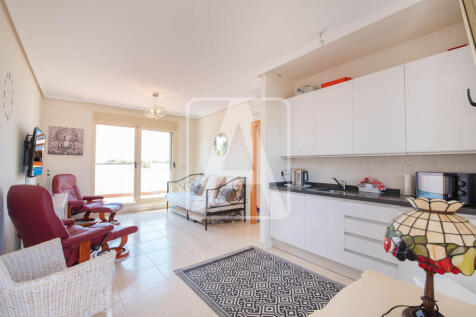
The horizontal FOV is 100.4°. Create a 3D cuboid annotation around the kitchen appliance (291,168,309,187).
[{"bbox_3d":[0.885,0.277,2.887,0.245,0.255,0.175,-1,-1,28],"label":"kitchen appliance"}]

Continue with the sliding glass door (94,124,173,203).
[{"bbox_3d":[-2.639,0.175,5.208,1.850,1.950,0.100,1,-2,-40],"label":"sliding glass door"}]

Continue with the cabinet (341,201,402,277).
[{"bbox_3d":[1.558,0.833,2.218,0.550,0.706,0.476,1,-2,-40],"label":"cabinet"}]

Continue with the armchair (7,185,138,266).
[{"bbox_3d":[-1.851,0.821,2.346,0.806,1.058,1.068,-1,-1,30],"label":"armchair"}]

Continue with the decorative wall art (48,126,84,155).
[{"bbox_3d":[-3.685,-0.367,4.277,0.572,0.585,0.030,1,-2,-40],"label":"decorative wall art"}]

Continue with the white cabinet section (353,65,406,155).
[{"bbox_3d":[1.683,-0.508,2.328,0.310,0.910,0.494,1,-2,-40],"label":"white cabinet section"}]

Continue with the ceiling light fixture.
[{"bbox_3d":[-1.680,-1.070,4.000,0.400,0.527,0.400,1,-2,-40],"label":"ceiling light fixture"}]

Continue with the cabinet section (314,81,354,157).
[{"bbox_3d":[1.365,-0.500,2.704,0.310,0.910,0.491,1,-2,-40],"label":"cabinet section"}]

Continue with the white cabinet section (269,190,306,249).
[{"bbox_3d":[0.883,0.823,2.930,0.550,0.713,0.567,1,-1,-40],"label":"white cabinet section"}]

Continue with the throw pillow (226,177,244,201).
[{"bbox_3d":[-0.114,0.642,4.196,0.160,0.460,0.450,24,-16,-37],"label":"throw pillow"}]

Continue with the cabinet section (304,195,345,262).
[{"bbox_3d":[1.245,0.841,2.589,0.550,0.706,0.494,1,-2,-40],"label":"cabinet section"}]

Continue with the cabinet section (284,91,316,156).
[{"bbox_3d":[1.018,-0.473,3.008,0.340,0.891,0.562,1,-1,-40],"label":"cabinet section"}]

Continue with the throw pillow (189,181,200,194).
[{"bbox_3d":[-1.077,0.714,4.980,0.130,0.360,0.380,26,-17,-36],"label":"throw pillow"}]

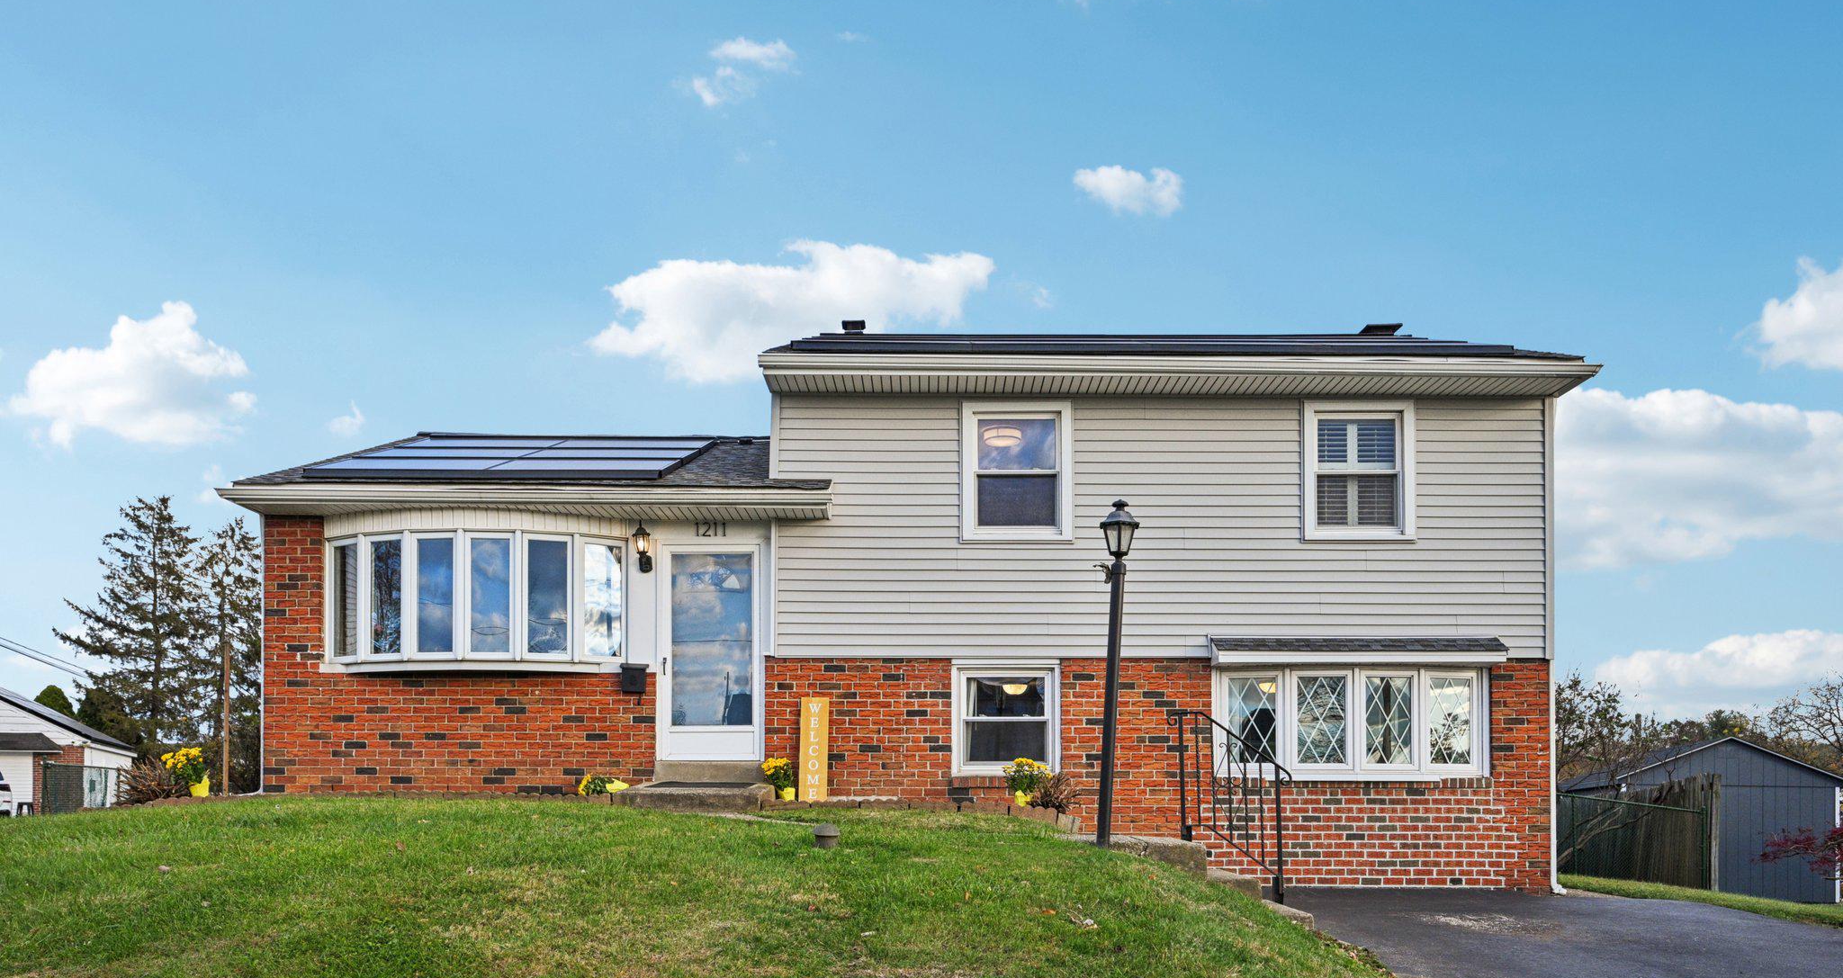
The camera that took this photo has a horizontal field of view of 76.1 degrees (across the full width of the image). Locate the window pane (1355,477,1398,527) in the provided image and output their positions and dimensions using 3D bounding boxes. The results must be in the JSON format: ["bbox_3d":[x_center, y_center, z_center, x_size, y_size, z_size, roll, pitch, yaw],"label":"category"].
[{"bbox_3d":[4.250,0.121,10.980,0.390,0.460,0.040,0,-1,0],"label":"window pane"}]

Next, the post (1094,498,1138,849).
[{"bbox_3d":[1.322,1.273,8.100,0.280,2.400,0.280,2,0,0],"label":"post"}]

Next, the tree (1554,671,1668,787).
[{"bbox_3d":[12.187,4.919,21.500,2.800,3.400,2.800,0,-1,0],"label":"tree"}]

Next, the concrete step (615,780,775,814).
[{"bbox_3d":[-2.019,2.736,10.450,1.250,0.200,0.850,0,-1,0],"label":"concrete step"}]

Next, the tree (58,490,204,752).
[{"bbox_3d":[-26.161,4.628,39.000,5.100,9.000,5.100,0,-1,0],"label":"tree"}]

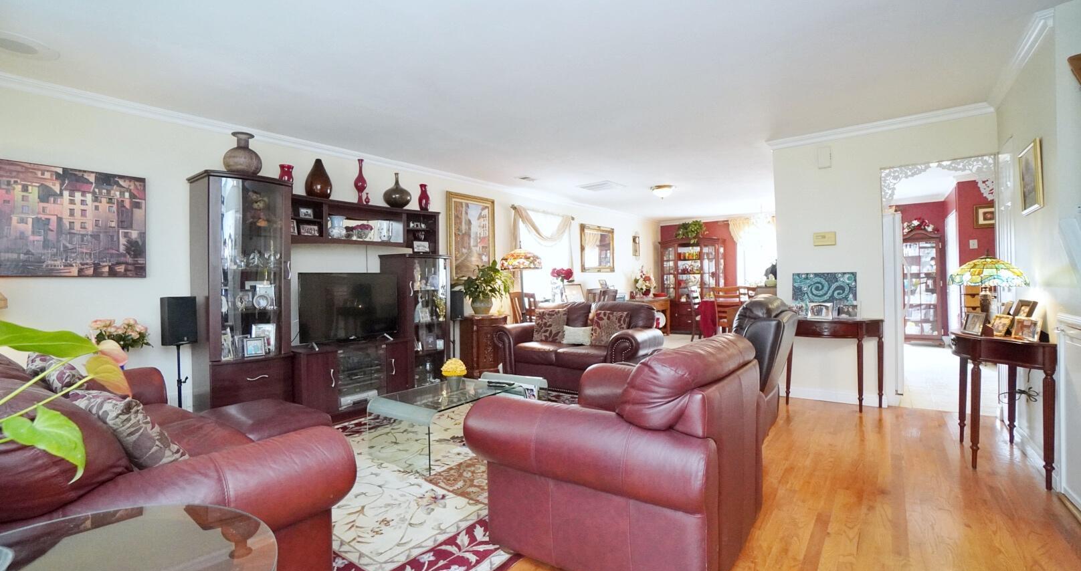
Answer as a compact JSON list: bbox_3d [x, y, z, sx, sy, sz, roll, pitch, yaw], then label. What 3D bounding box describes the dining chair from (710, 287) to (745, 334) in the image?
[{"bbox_3d":[3.001,0.526,7.148,0.450,0.990,0.500,-1,1,38],"label":"dining chair"}]

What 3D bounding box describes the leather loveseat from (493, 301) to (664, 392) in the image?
[{"bbox_3d":[0.412,0.653,4.986,1.810,0.900,0.880,-1,0,37],"label":"leather loveseat"}]

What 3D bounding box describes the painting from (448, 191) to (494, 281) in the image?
[{"bbox_3d":[-0.840,-0.562,5.571,0.050,1.090,0.750,-2,0,38],"label":"painting"}]

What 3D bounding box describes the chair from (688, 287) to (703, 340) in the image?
[{"bbox_3d":[3.026,0.515,8.178,0.510,0.990,0.450,-1,1,38],"label":"chair"}]

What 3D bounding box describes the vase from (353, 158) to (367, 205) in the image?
[{"bbox_3d":[-1.703,-0.976,4.264,0.115,0.445,0.115,-1,0,37],"label":"vase"}]

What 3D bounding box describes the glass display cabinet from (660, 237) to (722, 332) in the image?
[{"bbox_3d":[3.092,0.032,9.466,1.380,1.930,0.480,-1,1,38],"label":"glass display cabinet"}]

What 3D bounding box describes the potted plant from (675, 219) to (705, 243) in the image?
[{"bbox_3d":[2.997,-1.071,9.079,0.620,0.500,0.550,-1,0,37],"label":"potted plant"}]

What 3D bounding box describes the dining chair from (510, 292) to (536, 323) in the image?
[{"bbox_3d":[-0.050,0.597,6.207,0.500,0.990,0.450,-1,1,38],"label":"dining chair"}]

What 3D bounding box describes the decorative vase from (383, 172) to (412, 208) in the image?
[{"bbox_3d":[-1.454,-0.950,4.580,0.290,0.387,0.290,-1,1,38],"label":"decorative vase"}]

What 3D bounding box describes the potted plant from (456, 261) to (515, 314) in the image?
[{"bbox_3d":[-0.691,0.027,5.551,0.620,0.680,0.660,-1,1,0],"label":"potted plant"}]

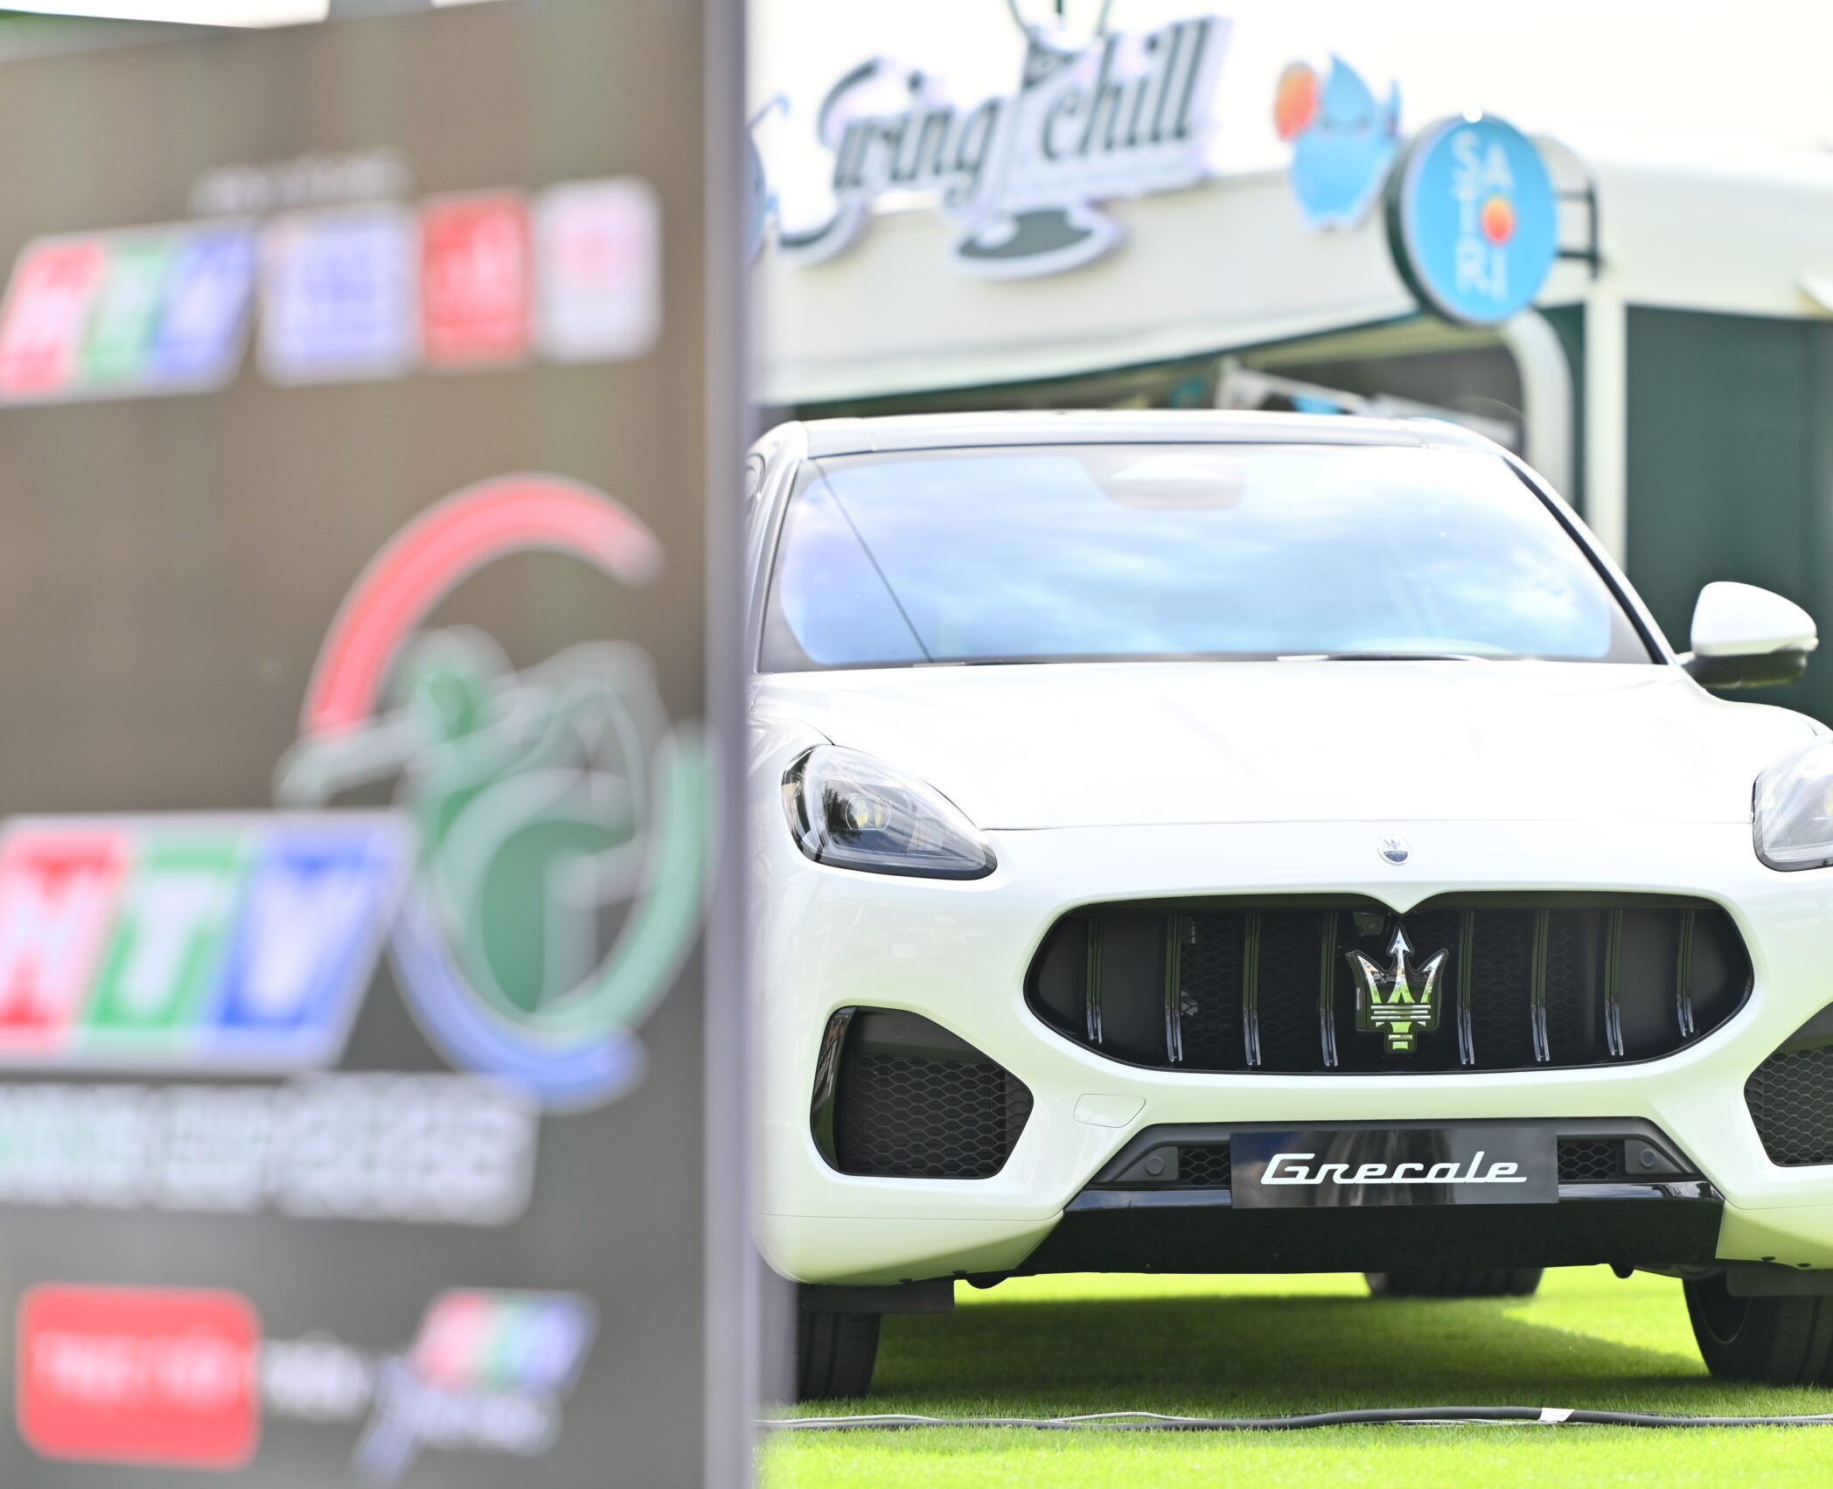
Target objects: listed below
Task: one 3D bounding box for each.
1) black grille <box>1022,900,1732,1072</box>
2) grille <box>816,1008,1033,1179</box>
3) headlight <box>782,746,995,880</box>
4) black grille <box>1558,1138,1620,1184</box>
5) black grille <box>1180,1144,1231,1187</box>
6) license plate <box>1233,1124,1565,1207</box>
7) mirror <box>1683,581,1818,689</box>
[{"bbox_3d":[0.698,0.353,12.339,1.075,0.260,0.150,0,-2,-7],"label":"black grille"},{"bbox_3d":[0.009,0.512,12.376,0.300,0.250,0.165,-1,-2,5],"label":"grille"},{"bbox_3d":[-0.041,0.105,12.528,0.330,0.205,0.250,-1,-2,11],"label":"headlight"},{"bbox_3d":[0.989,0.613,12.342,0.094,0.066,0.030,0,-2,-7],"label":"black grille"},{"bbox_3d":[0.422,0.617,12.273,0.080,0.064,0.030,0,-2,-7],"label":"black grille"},{"bbox_3d":[0.698,0.619,12.266,0.487,0.112,0.015,0,-2,-7],"label":"license plate"},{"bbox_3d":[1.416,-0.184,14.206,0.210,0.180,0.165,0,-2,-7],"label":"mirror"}]

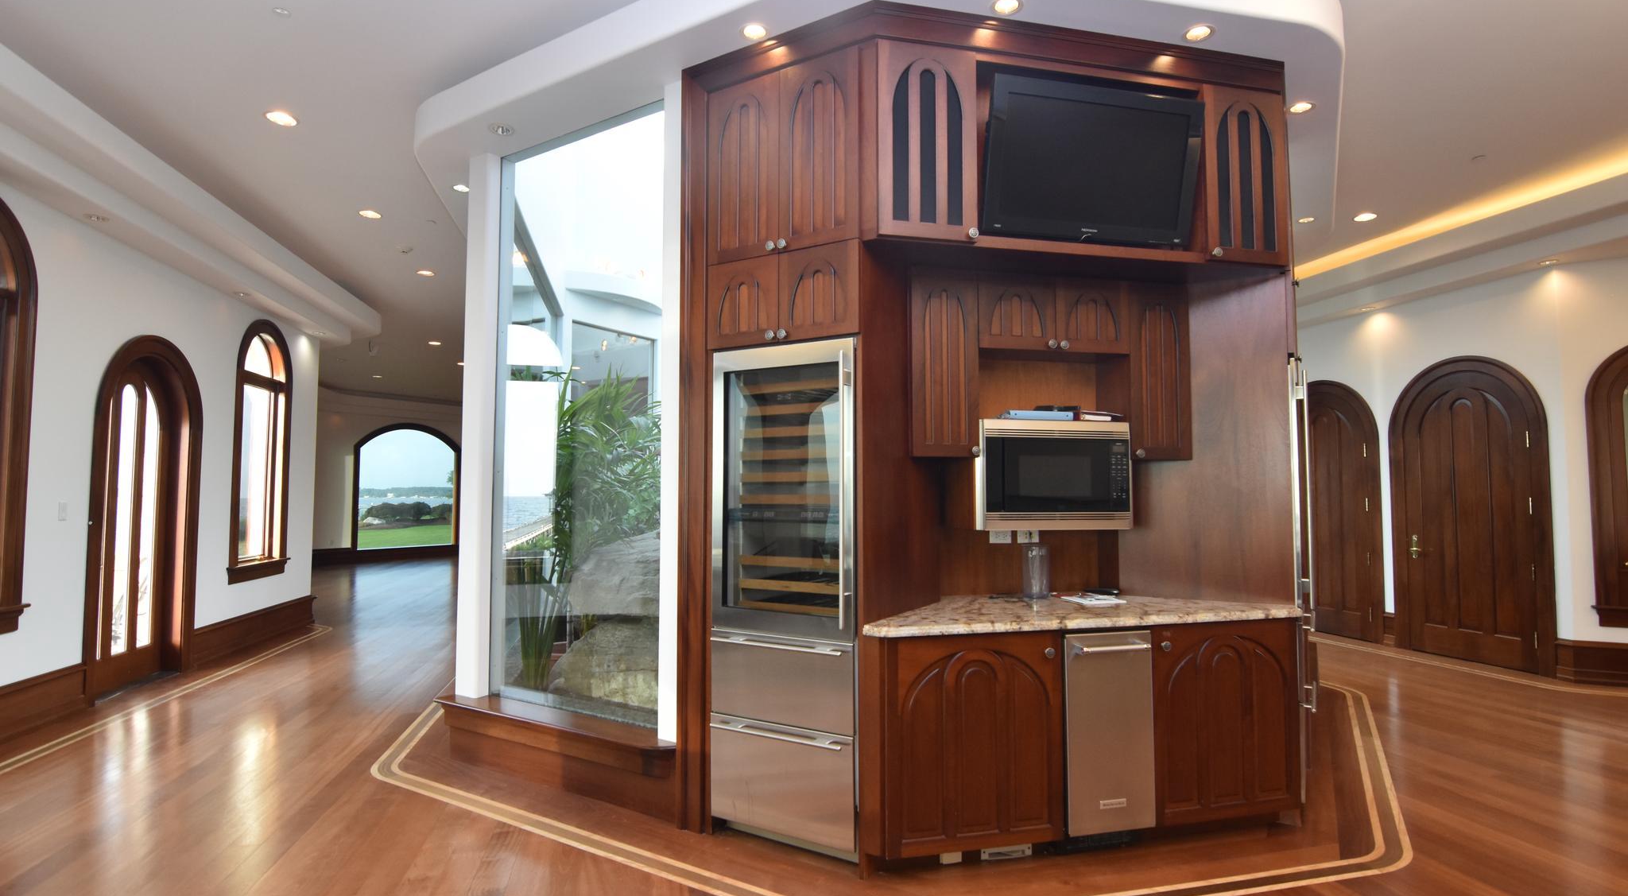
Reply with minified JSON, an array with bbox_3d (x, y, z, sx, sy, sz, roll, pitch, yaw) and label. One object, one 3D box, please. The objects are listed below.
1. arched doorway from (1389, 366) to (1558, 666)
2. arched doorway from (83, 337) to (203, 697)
[{"bbox_3d":[5.396,0.496,6.000,0.100,2.520,1.100,1,-3,-20],"label":"arched doorway"},{"bbox_3d":[-4.964,0.460,5.324,0.200,2.540,1.070,0,-3,-9],"label":"arched doorway"}]

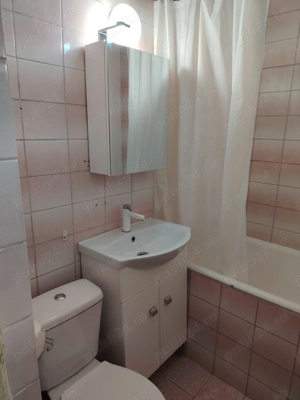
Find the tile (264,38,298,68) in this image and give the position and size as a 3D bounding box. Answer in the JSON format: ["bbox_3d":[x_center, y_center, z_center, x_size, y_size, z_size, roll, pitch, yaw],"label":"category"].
[{"bbox_3d":[0.821,-0.930,1.764,0.200,0.150,0.010,13,19,40],"label":"tile"}]

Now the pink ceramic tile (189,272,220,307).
[{"bbox_3d":[0.318,0.512,1.596,0.200,0.150,0.010,13,19,41],"label":"pink ceramic tile"}]

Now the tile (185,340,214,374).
[{"bbox_3d":[0.302,0.942,1.689,0.200,0.138,0.010,13,19,40],"label":"tile"}]

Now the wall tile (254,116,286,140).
[{"bbox_3d":[0.822,-0.493,1.893,0.200,0.150,0.010,13,19,41],"label":"wall tile"}]

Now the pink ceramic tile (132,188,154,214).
[{"bbox_3d":[-0.046,0.005,1.718,0.010,0.150,0.198,13,19,40],"label":"pink ceramic tile"}]

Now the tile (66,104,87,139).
[{"bbox_3d":[-0.308,-0.368,1.319,0.010,0.150,0.200,13,19,40],"label":"tile"}]

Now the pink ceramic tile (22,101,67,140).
[{"bbox_3d":[-0.445,-0.336,1.181,0.010,0.150,0.200,13,19,41],"label":"pink ceramic tile"}]

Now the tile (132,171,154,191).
[{"bbox_3d":[-0.043,-0.142,1.680,0.010,0.150,0.198,13,19,40],"label":"tile"}]

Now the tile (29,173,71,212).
[{"bbox_3d":[-0.450,-0.039,1.256,0.010,0.150,0.200,13,19,41],"label":"tile"}]

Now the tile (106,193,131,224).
[{"bbox_3d":[-0.180,0.040,1.575,0.010,0.150,0.200,13,19,40],"label":"tile"}]

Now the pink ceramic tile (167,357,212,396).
[{"bbox_3d":[0.229,1.034,1.634,0.199,0.010,0.202,13,19,40],"label":"pink ceramic tile"}]

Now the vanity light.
[{"bbox_3d":[-0.099,-0.850,1.357,0.077,0.208,0.208,13,19,40],"label":"vanity light"}]

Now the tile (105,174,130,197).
[{"bbox_3d":[-0.178,-0.107,1.536,0.010,0.150,0.198,13,19,40],"label":"tile"}]

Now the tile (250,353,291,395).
[{"bbox_3d":[0.604,0.871,1.395,0.198,0.150,0.010,13,19,40],"label":"tile"}]

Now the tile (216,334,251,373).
[{"bbox_3d":[0.456,0.836,1.524,0.198,0.150,0.010,13,19,40],"label":"tile"}]

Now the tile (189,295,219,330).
[{"bbox_3d":[0.307,0.654,1.617,0.200,0.150,0.010,13,19,40],"label":"tile"}]

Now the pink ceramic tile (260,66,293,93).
[{"bbox_3d":[0.819,-0.783,1.801,0.200,0.150,0.010,13,19,40],"label":"pink ceramic tile"}]

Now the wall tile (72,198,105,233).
[{"bbox_3d":[-0.315,0.074,1.430,0.010,0.150,0.198,13,19,40],"label":"wall tile"}]

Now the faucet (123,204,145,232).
[{"bbox_3d":[-0.090,0.109,1.495,0.155,0.152,0.048,13,19,40],"label":"faucet"}]

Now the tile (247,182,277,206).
[{"bbox_3d":[0.815,-0.047,2.005,0.200,0.150,0.010,13,19,41],"label":"tile"}]

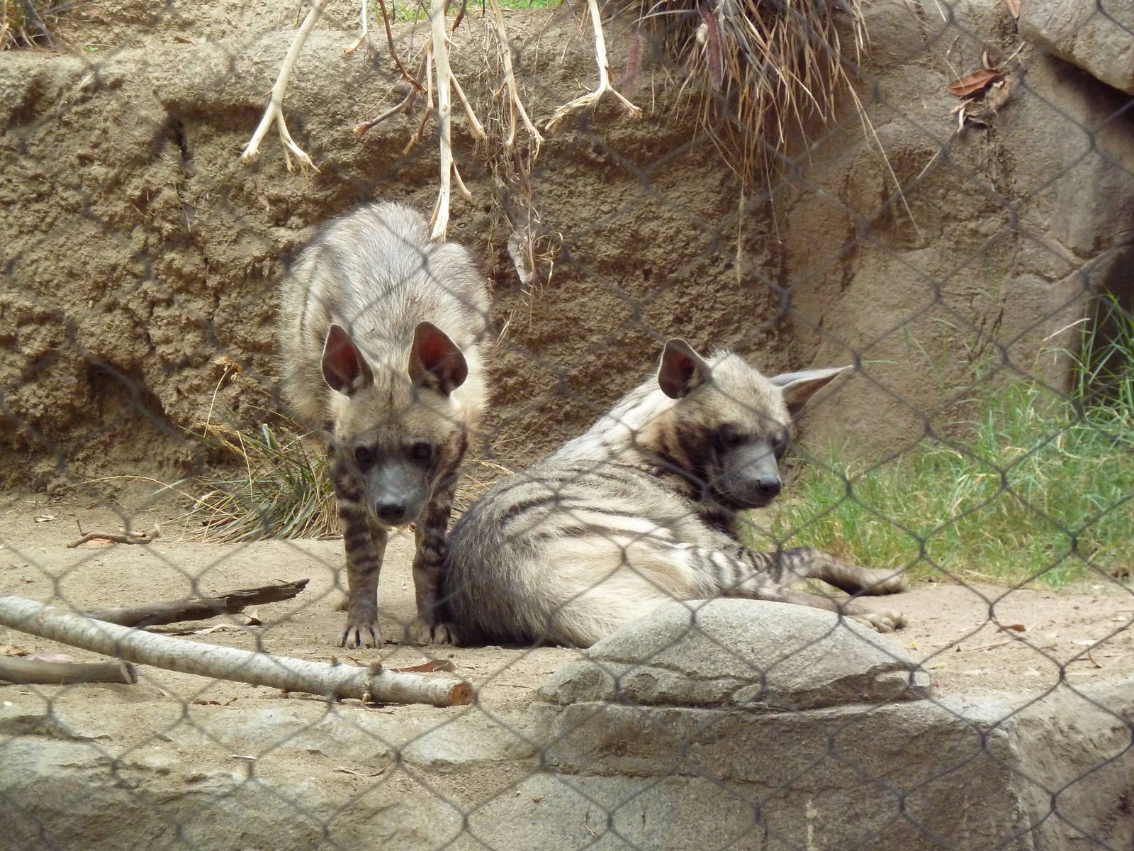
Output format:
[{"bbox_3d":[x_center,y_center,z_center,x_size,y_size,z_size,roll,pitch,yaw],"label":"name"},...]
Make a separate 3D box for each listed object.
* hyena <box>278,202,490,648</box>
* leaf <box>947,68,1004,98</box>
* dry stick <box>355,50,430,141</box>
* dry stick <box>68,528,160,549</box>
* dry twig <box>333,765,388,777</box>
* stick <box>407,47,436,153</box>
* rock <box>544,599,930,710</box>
[{"bbox_3d":[-0.305,-0.010,8.396,0.345,0.690,0.950,0,5,-3],"label":"hyena"},{"bbox_3d":[0.812,-0.681,10.300,0.113,0.055,0.045,0,5,0],"label":"leaf"},{"bbox_3d":[-0.331,-0.627,9.800,0.141,0.165,0.060,0,5,0],"label":"dry stick"},{"bbox_3d":[-0.835,0.209,9.500,0.165,0.032,0.060,-1,5,-6],"label":"dry stick"},{"bbox_3d":[-0.265,0.444,6.650,0.069,0.011,0.030,0,4,0],"label":"dry twig"},{"bbox_3d":[-0.277,-0.612,9.800,0.055,0.200,0.050,0,5,0],"label":"stick"},{"bbox_3d":[0.248,0.337,7.786,0.575,0.150,0.370,0,5,0],"label":"rock"}]

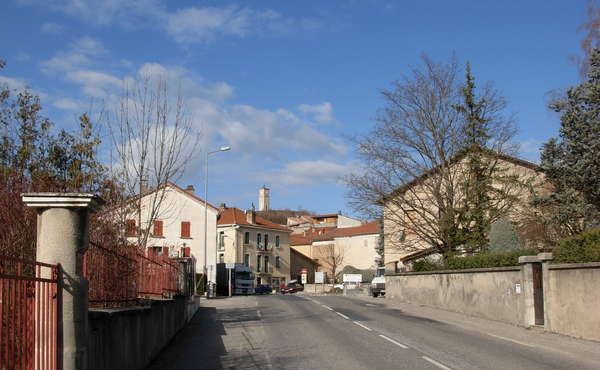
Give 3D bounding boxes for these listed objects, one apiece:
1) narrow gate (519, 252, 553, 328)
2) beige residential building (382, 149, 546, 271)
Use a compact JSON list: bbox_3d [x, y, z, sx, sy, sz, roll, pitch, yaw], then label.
[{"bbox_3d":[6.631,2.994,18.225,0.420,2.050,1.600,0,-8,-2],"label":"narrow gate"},{"bbox_3d":[14.963,3.253,50.771,14.000,10.385,11.000,-5,-10,27],"label":"beige residential building"}]

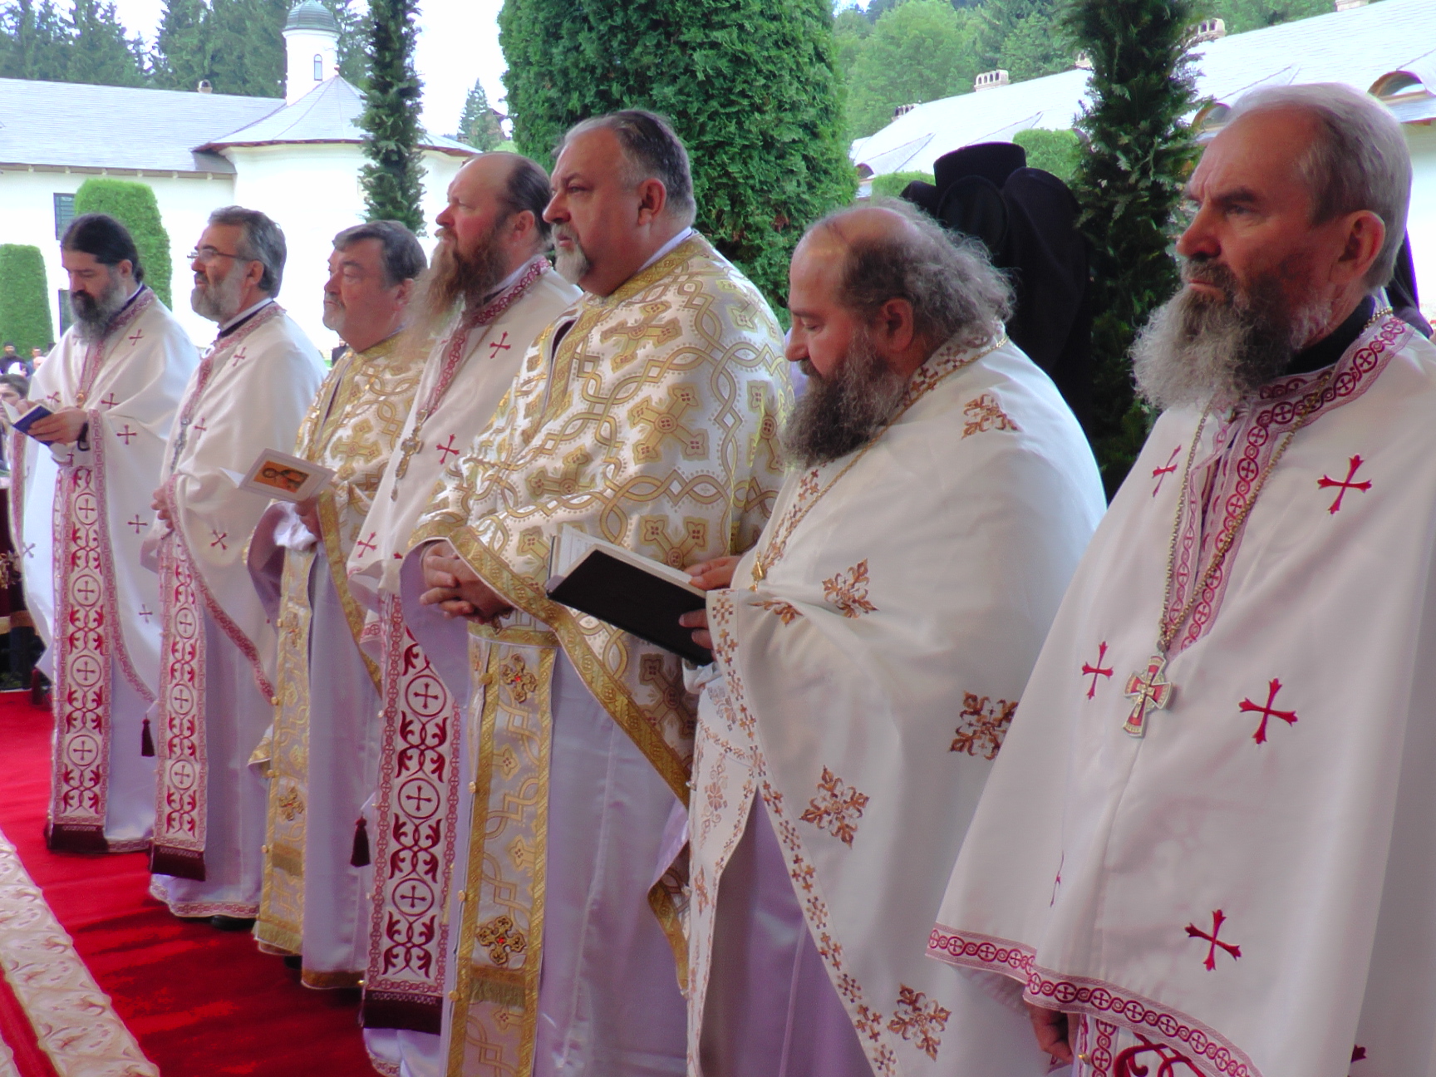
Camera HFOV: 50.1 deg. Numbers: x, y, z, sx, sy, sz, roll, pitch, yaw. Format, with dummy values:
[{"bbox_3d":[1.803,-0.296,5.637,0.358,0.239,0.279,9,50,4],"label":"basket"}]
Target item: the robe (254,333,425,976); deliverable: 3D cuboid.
[{"bbox_3d":[-0.828,0.233,3.480,0.570,1.440,0.460,8,12,41],"label":"robe"}]

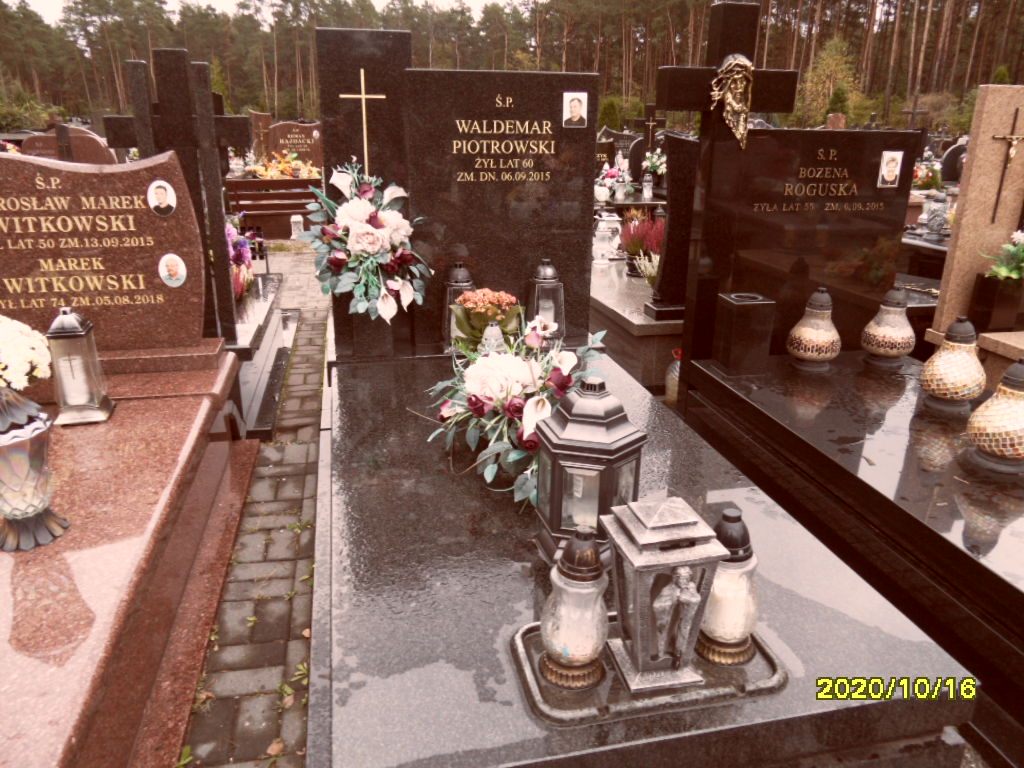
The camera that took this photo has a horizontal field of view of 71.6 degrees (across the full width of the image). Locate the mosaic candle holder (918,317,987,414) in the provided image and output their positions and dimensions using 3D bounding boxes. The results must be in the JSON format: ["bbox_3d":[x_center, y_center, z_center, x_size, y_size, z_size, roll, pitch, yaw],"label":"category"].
[{"bbox_3d":[1.472,-0.068,2.348,0.188,0.310,0.188,-4,21,-13],"label":"mosaic candle holder"}]

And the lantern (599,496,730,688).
[{"bbox_3d":[0.236,0.323,1.134,0.153,0.305,0.142,-3,21,-13],"label":"lantern"}]

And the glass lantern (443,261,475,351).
[{"bbox_3d":[-0.207,-0.312,2.812,0.121,0.344,0.121,-4,21,-13],"label":"glass lantern"}]

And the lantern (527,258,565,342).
[{"bbox_3d":[0.141,-0.321,2.819,0.129,0.348,0.129,-3,21,-13],"label":"lantern"}]

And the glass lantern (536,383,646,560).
[{"bbox_3d":[0.155,0.172,1.462,0.227,0.378,0.200,6,21,11],"label":"glass lantern"}]

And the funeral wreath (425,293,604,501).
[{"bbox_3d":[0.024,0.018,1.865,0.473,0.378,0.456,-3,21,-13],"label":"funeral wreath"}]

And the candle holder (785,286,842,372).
[{"bbox_3d":[1.173,-0.216,2.736,0.196,0.308,0.196,-4,21,-13],"label":"candle holder"}]

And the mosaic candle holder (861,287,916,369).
[{"bbox_3d":[1.497,-0.233,2.807,0.196,0.302,0.196,-4,21,-13],"label":"mosaic candle holder"}]

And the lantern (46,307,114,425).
[{"bbox_3d":[-1.393,-0.070,2.261,0.158,0.349,0.160,-4,21,-13],"label":"lantern"}]

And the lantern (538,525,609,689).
[{"bbox_3d":[0.107,0.342,1.121,0.112,0.271,0.112,-3,21,-13],"label":"lantern"}]

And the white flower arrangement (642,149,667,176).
[{"bbox_3d":[1.744,-2.683,8.600,0.330,0.340,0.300,-3,21,-13],"label":"white flower arrangement"}]

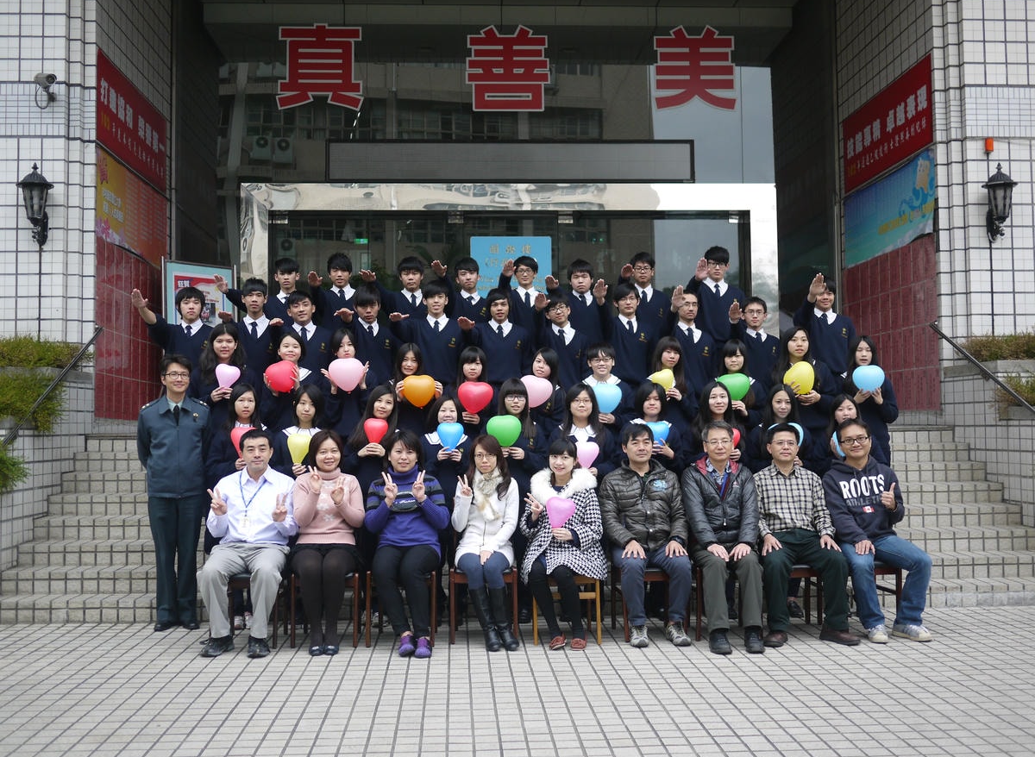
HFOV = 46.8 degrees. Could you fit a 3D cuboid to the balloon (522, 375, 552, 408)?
[{"bbox_3d":[0.134,0.093,8.350,0.226,0.229,0.160,-1,-2,-1],"label":"balloon"}]

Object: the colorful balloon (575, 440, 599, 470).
[{"bbox_3d":[0.454,0.500,7.742,0.154,0.190,0.120,-1,-2,1],"label":"colorful balloon"}]

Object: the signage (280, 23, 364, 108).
[{"bbox_3d":[-2.243,-3.550,13.615,0.955,0.992,0.080,0,-2,-3],"label":"signage"}]

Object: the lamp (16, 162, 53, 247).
[{"bbox_3d":[-4.162,-1.507,10.311,0.313,0.698,0.330,0,-2,-3],"label":"lamp"}]

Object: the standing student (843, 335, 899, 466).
[{"bbox_3d":[2.550,0.484,8.675,0.409,1.612,0.420,-1,-2,9],"label":"standing student"}]

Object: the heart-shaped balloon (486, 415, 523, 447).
[{"bbox_3d":[-0.089,0.342,7.719,0.228,0.211,0.160,-1,-2,-2],"label":"heart-shaped balloon"}]

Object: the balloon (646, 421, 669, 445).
[{"bbox_3d":[0.887,0.349,7.570,0.155,0.170,0.115,0,-2,-1],"label":"balloon"}]

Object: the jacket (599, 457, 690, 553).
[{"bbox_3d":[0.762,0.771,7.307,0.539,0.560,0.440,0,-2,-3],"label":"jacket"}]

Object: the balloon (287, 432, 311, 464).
[{"bbox_3d":[-1.359,0.442,7.480,0.160,0.200,0.120,0,-2,-5],"label":"balloon"}]

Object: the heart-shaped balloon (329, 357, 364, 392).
[{"bbox_3d":[-1.186,-0.021,8.285,0.241,0.239,0.170,0,-2,-6],"label":"heart-shaped balloon"}]

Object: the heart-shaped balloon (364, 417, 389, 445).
[{"bbox_3d":[-0.884,0.338,7.500,0.152,0.175,0.115,0,-2,-3],"label":"heart-shaped balloon"}]

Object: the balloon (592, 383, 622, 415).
[{"bbox_3d":[0.631,0.145,8.375,0.206,0.223,0.150,-1,-2,1],"label":"balloon"}]

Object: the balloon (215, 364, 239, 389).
[{"bbox_3d":[-1.948,-0.003,8.050,0.168,0.185,0.120,0,-2,-6],"label":"balloon"}]

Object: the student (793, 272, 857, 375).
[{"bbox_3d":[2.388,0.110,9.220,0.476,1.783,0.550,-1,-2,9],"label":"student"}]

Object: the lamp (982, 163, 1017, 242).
[{"bbox_3d":[4.332,-1.588,10.760,0.317,0.698,0.330,0,-2,-3],"label":"lamp"}]

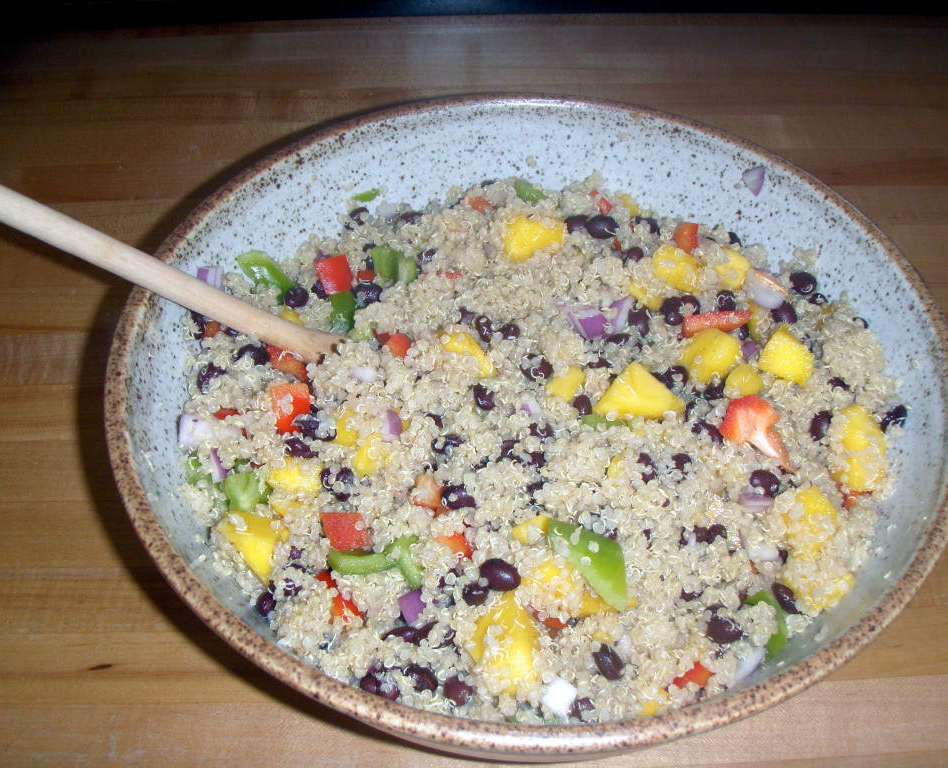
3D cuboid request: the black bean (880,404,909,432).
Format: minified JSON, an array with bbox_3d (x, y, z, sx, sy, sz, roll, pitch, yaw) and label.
[{"bbox_3d":[0.151,0.012,0.404,0.012,0.007,0.008,-35,58,-27],"label":"black bean"}]

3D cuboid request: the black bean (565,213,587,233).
[{"bbox_3d":[0.043,-0.065,0.460,0.011,0.006,0.008,2,49,2],"label":"black bean"}]

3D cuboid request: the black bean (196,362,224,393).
[{"bbox_3d":[-0.098,-0.002,0.419,0.009,0.008,0.013,17,51,13],"label":"black bean"}]

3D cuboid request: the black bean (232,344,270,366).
[{"bbox_3d":[-0.082,-0.010,0.414,0.013,0.007,0.009,0,49,-1],"label":"black bean"}]

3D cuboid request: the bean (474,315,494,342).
[{"bbox_3d":[0.004,-0.020,0.409,0.007,0.006,0.012,-9,50,-8],"label":"bean"}]

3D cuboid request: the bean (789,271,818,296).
[{"bbox_3d":[0.132,-0.040,0.449,0.011,0.008,0.009,19,52,15],"label":"bean"}]

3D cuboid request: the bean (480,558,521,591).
[{"bbox_3d":[0.008,0.060,0.356,0.013,0.008,0.009,23,53,17],"label":"bean"}]

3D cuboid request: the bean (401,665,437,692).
[{"bbox_3d":[-0.017,0.090,0.342,0.012,0.008,0.008,28,55,21],"label":"bean"}]

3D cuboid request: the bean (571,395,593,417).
[{"bbox_3d":[0.037,0.007,0.385,0.007,0.007,0.011,1,49,1],"label":"bean"}]

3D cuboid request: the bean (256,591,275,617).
[{"bbox_3d":[-0.065,0.068,0.352,0.007,0.007,0.011,11,50,9],"label":"bean"}]

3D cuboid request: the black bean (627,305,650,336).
[{"bbox_3d":[0.061,-0.024,0.417,0.008,0.007,0.013,-5,50,-5],"label":"black bean"}]

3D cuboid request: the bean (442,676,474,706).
[{"bbox_3d":[-0.005,0.093,0.340,0.008,0.008,0.011,-24,54,-20],"label":"bean"}]

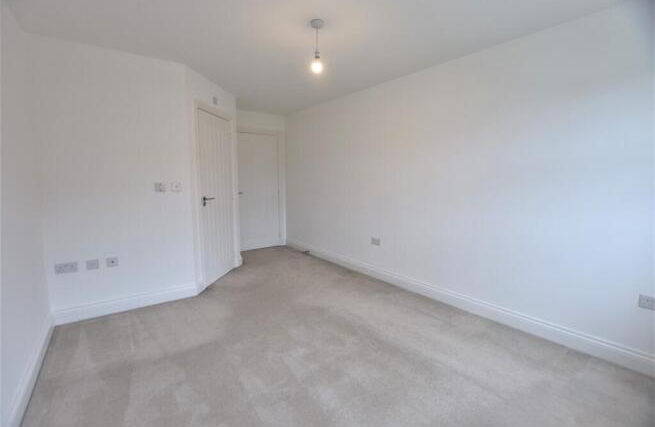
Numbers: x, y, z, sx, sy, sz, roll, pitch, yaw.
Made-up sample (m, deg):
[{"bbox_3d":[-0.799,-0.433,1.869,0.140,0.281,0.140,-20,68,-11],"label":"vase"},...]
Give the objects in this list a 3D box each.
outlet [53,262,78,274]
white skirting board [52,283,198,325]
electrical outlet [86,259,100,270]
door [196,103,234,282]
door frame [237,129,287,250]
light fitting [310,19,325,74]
[{"bbox_3d":[-2.252,0.478,2.354,0.146,0.087,0.012,-4,8,-33],"label":"outlet"},{"bbox_3d":[-1.879,0.856,2.648,1.130,0.132,0.020,-4,8,-33],"label":"white skirting board"},{"bbox_3d":[-2.104,0.463,2.448,0.087,0.087,0.012,-4,8,-33],"label":"electrical outlet"},{"bbox_3d":[-1.351,-0.166,3.351,0.045,1.990,0.750,1,7,8],"label":"door"},{"bbox_3d":[-1.154,-0.390,4.839,0.950,2.090,0.100,-5,9,-39],"label":"door frame"},{"bbox_3d":[-0.070,-1.203,1.984,0.095,0.345,0.095,0,7,0],"label":"light fitting"}]

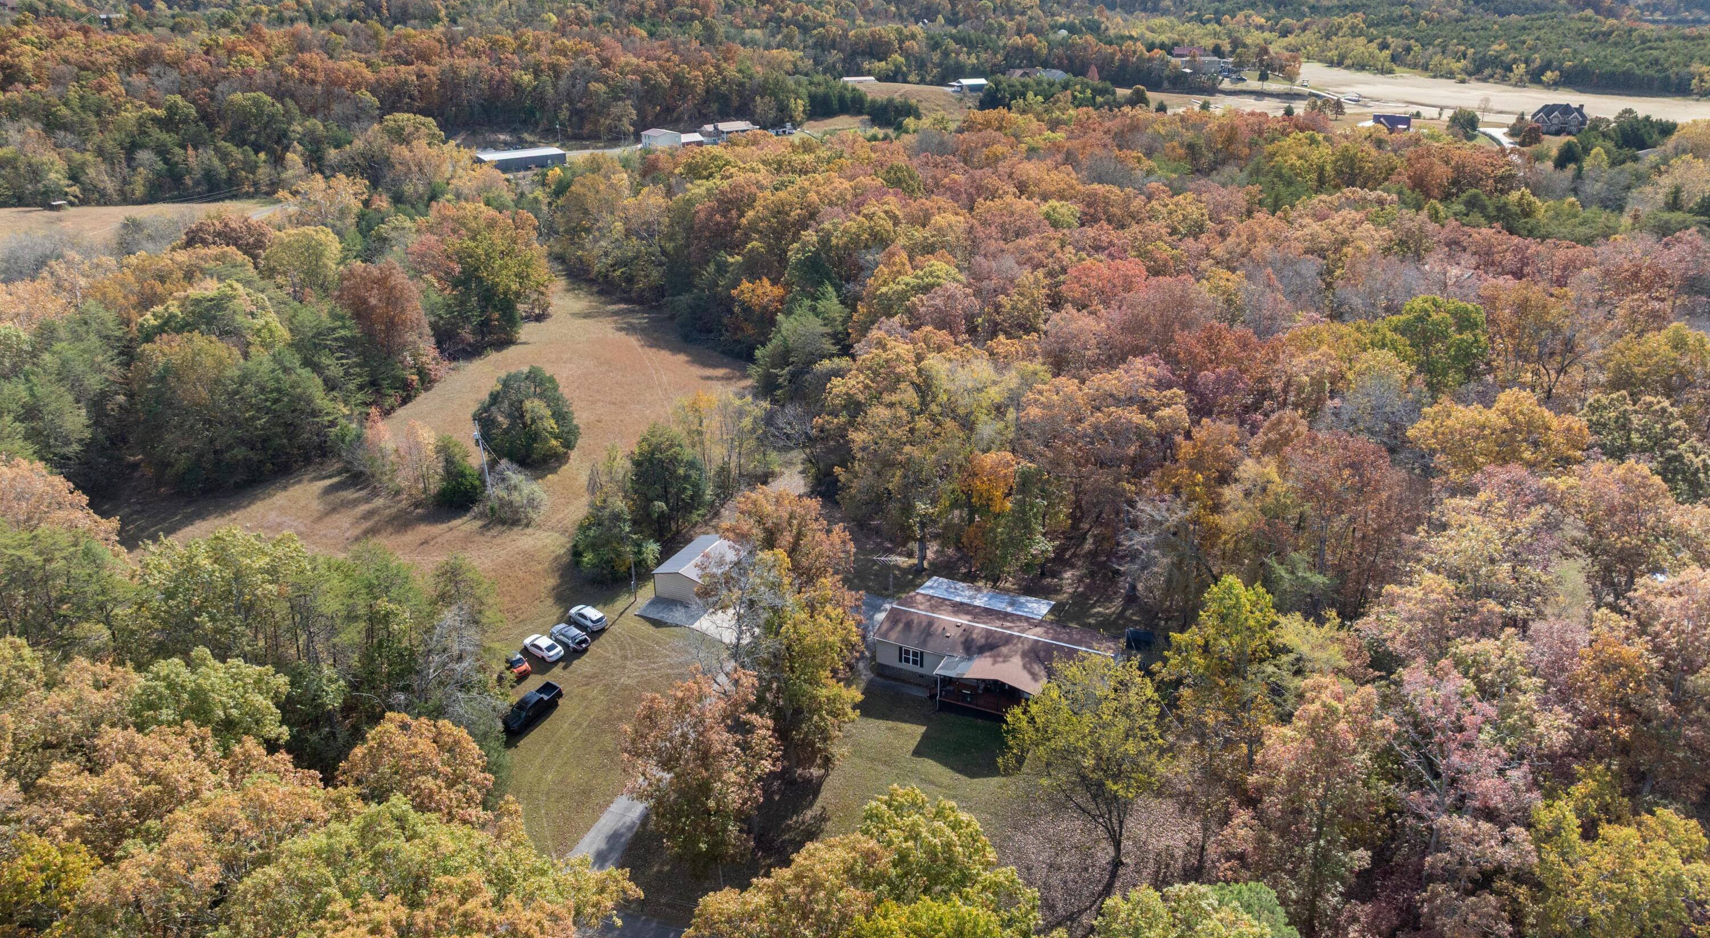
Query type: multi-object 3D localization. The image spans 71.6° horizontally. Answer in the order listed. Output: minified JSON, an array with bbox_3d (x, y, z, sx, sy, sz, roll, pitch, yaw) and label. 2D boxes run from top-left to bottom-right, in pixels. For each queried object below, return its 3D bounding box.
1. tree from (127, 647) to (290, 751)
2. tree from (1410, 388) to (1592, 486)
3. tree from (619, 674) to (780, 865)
[{"bbox_3d":[-46.265,21.112,86.162,10.500,17.500,10.500,0,24,0],"label":"tree"},{"bbox_3d":[68.517,1.310,127.696,17.500,20.000,16.000,0,24,0],"label":"tree"},{"bbox_3d":[-10.392,21.583,81.749,10.790,16.440,10.790,0,24,0],"label":"tree"}]

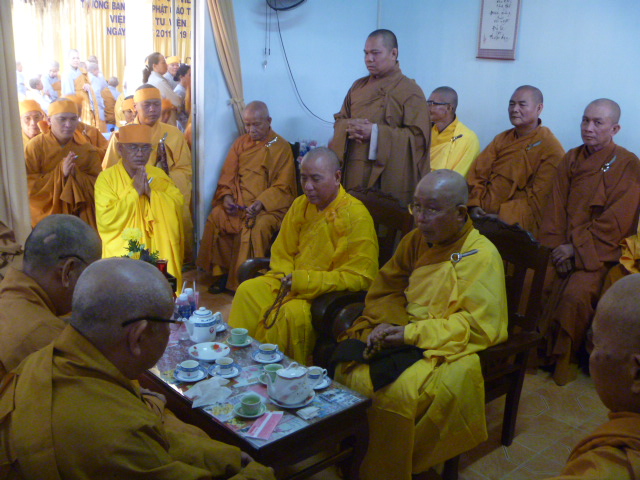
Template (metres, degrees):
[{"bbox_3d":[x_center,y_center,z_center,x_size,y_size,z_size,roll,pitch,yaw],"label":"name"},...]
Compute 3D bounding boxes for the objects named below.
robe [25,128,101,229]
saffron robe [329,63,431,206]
[{"bbox_3d":[-1.604,-0.165,4.046,0.530,0.940,0.580,-5,15,-29],"label":"robe"},{"bbox_3d":[0.268,-0.219,3.487,0.430,1.400,0.560,-12,20,-43],"label":"saffron robe"}]

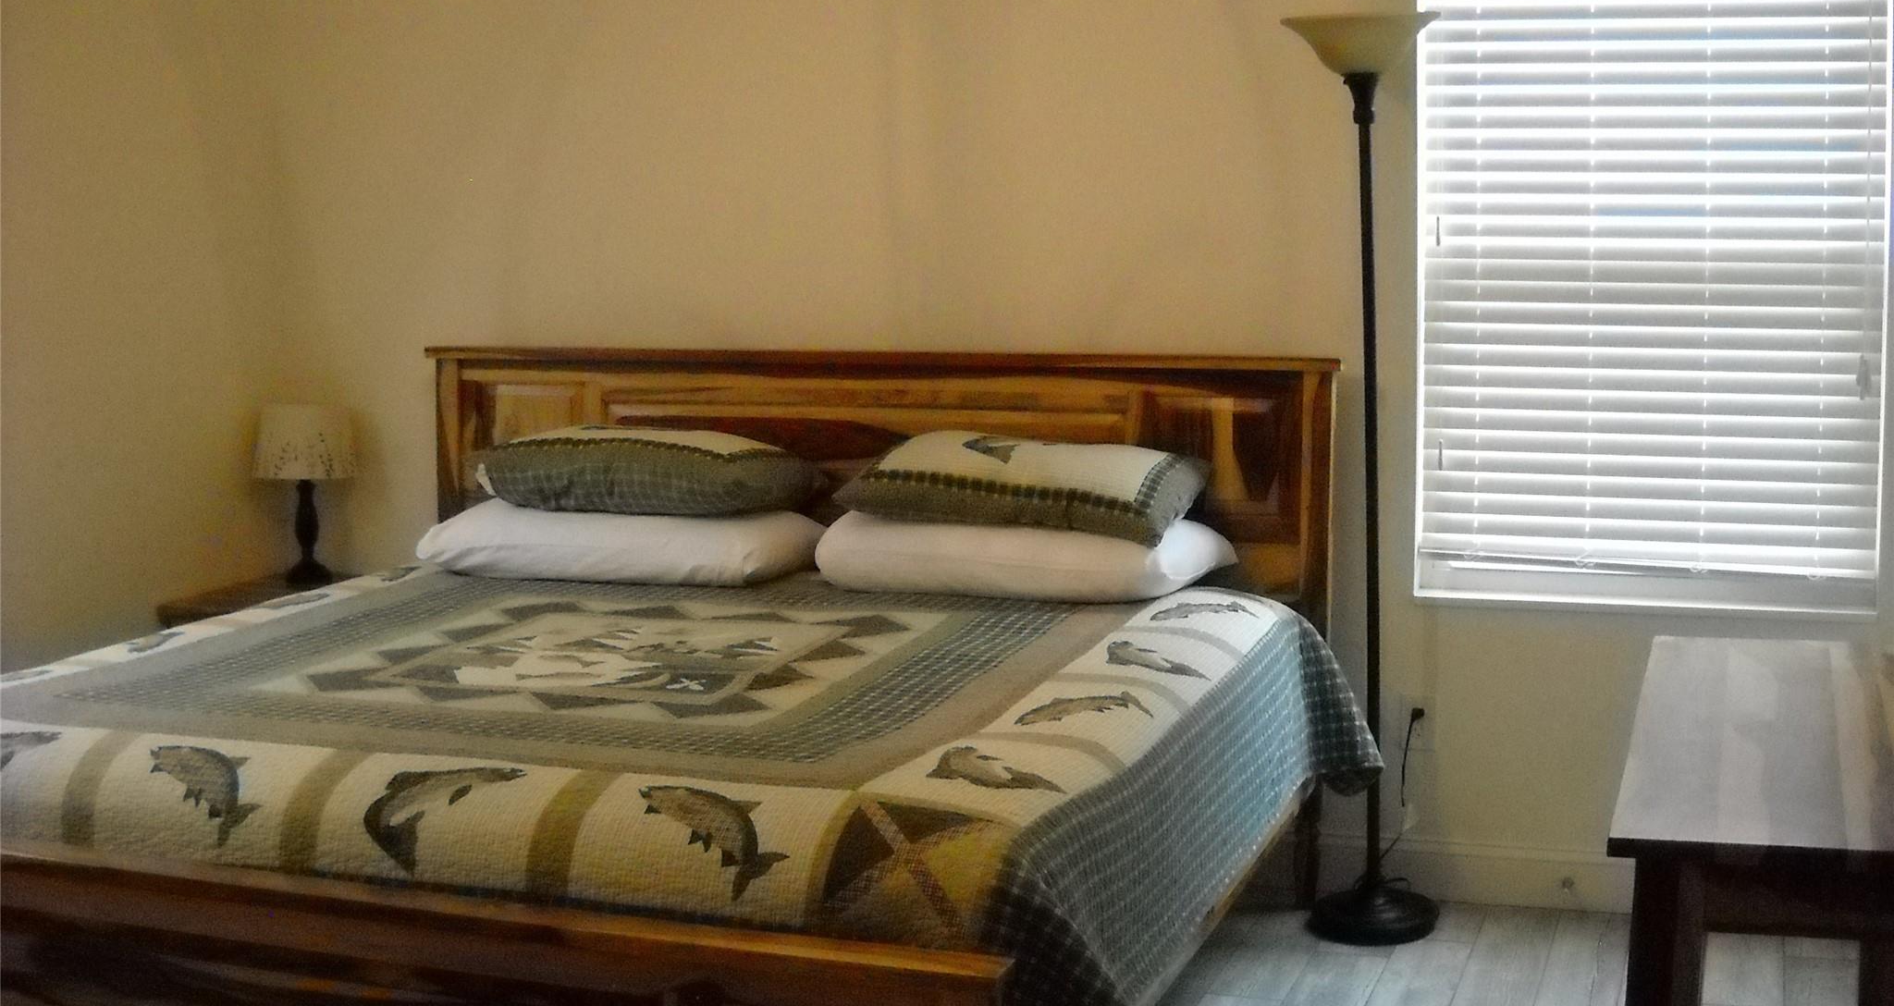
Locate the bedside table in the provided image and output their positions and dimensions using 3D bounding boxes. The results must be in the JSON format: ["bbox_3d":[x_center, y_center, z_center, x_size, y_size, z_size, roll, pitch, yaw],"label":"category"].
[{"bbox_3d":[-1.470,0.486,5.179,0.455,0.580,0.500,2,9,20],"label":"bedside table"}]

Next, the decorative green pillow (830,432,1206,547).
[{"bbox_3d":[0.149,-0.037,4.458,0.670,0.150,0.450,6,19,18],"label":"decorative green pillow"}]

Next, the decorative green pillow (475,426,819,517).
[{"bbox_3d":[-0.629,-0.073,4.719,0.680,0.170,0.460,2,9,20],"label":"decorative green pillow"}]

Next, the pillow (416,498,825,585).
[{"bbox_3d":[-0.696,0.068,4.766,0.840,0.155,0.470,2,9,20],"label":"pillow"}]

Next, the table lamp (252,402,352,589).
[{"bbox_3d":[-1.504,-0.015,5.248,0.240,0.415,0.240,2,9,20],"label":"table lamp"}]

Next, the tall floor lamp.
[{"bbox_3d":[0.820,-0.044,4.360,0.305,1.810,0.305,2,9,20],"label":"tall floor lamp"}]

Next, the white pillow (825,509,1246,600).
[{"bbox_3d":[0.170,0.100,4.446,0.830,0.155,0.470,2,9,20],"label":"white pillow"}]

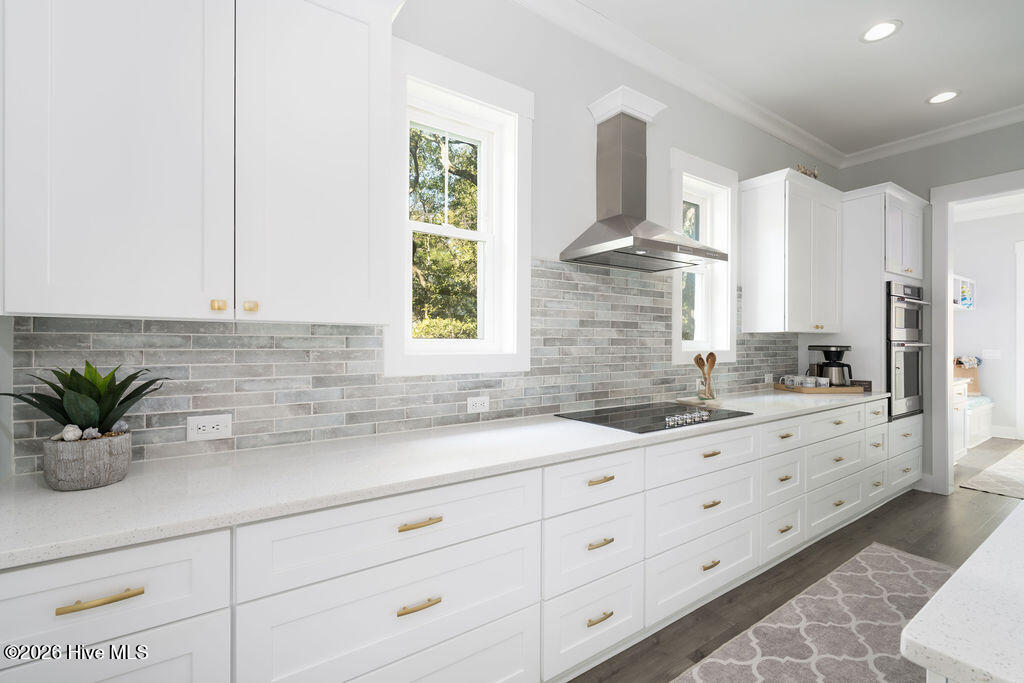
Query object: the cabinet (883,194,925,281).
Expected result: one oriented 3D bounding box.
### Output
[{"bbox_3d":[3.051,-0.831,3.724,0.840,0.610,0.591,0,0,-33],"label":"cabinet"}]

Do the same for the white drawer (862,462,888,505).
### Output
[{"bbox_3d":[2.558,1.038,3.290,0.417,0.282,0.430,0,0,-33],"label":"white drawer"}]

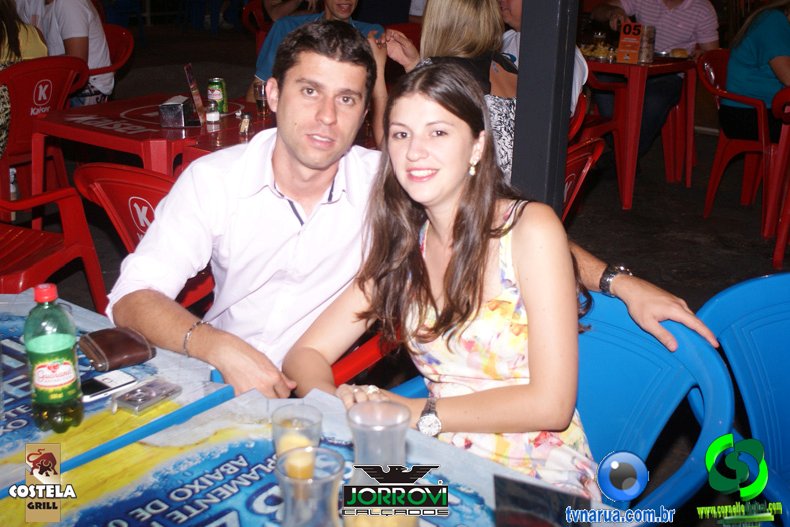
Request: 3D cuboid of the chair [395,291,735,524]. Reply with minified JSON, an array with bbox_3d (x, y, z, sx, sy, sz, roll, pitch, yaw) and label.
[{"bbox_3d":[0.234,0.489,1.647,0.550,0.800,0.560,17,25,37],"label":"chair"}]

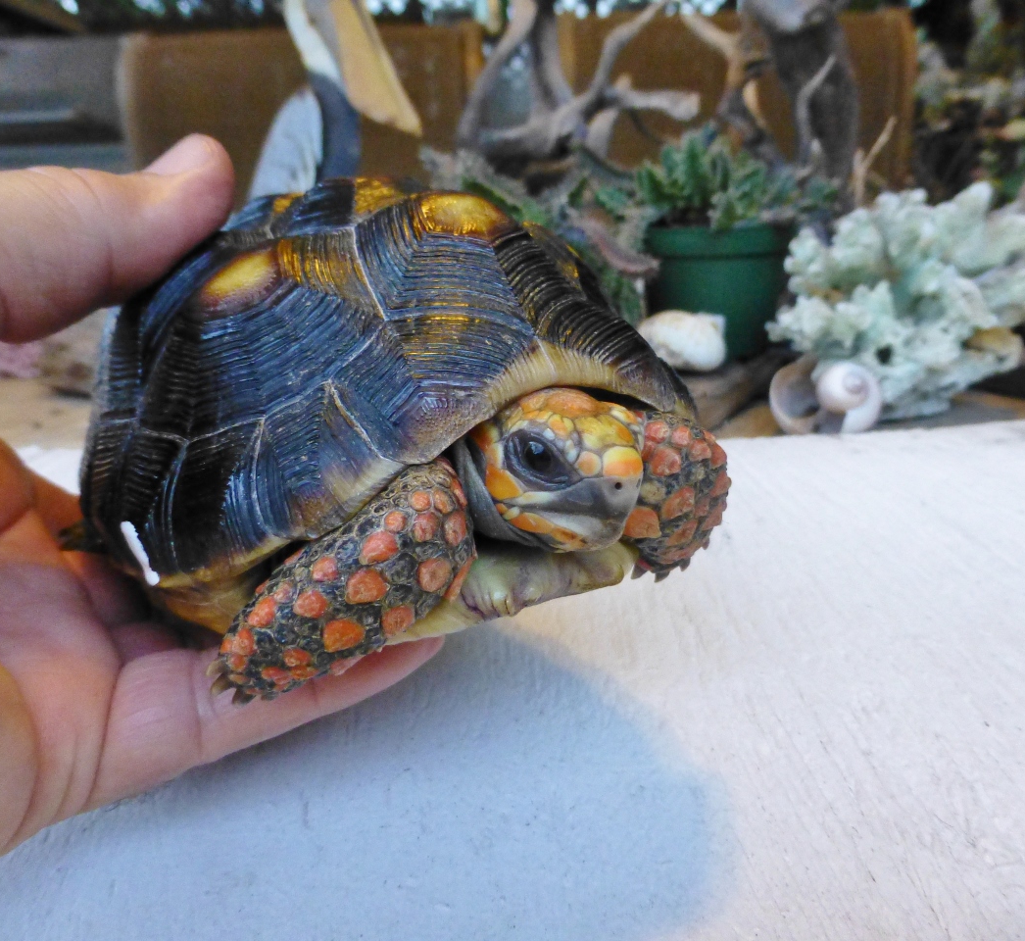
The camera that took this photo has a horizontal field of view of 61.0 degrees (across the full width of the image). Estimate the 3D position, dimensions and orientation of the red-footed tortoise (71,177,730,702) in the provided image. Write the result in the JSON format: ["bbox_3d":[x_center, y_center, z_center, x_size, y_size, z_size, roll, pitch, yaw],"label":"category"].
[{"bbox_3d":[-0.026,-0.017,0.183,0.113,0.082,0.140,-13,7,-33],"label":"red-footed tortoise"}]

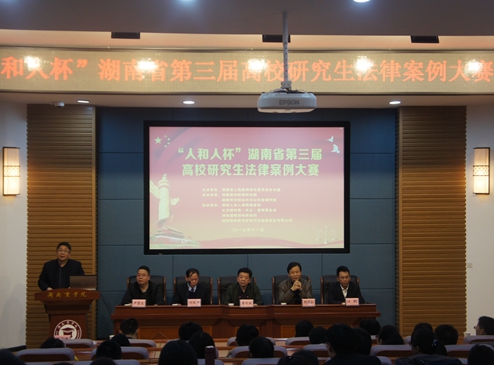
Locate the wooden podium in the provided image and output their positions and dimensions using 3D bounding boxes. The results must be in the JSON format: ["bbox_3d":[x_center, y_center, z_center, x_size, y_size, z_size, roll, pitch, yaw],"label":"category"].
[{"bbox_3d":[-2.030,1.780,9.150,0.750,1.160,0.520,0,0,-10],"label":"wooden podium"}]

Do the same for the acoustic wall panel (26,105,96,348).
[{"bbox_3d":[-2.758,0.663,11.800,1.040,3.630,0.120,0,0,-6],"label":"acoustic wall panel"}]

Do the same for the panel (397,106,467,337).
[{"bbox_3d":[2.810,0.607,12.030,1.030,3.500,0.180,0,0,-2],"label":"panel"}]

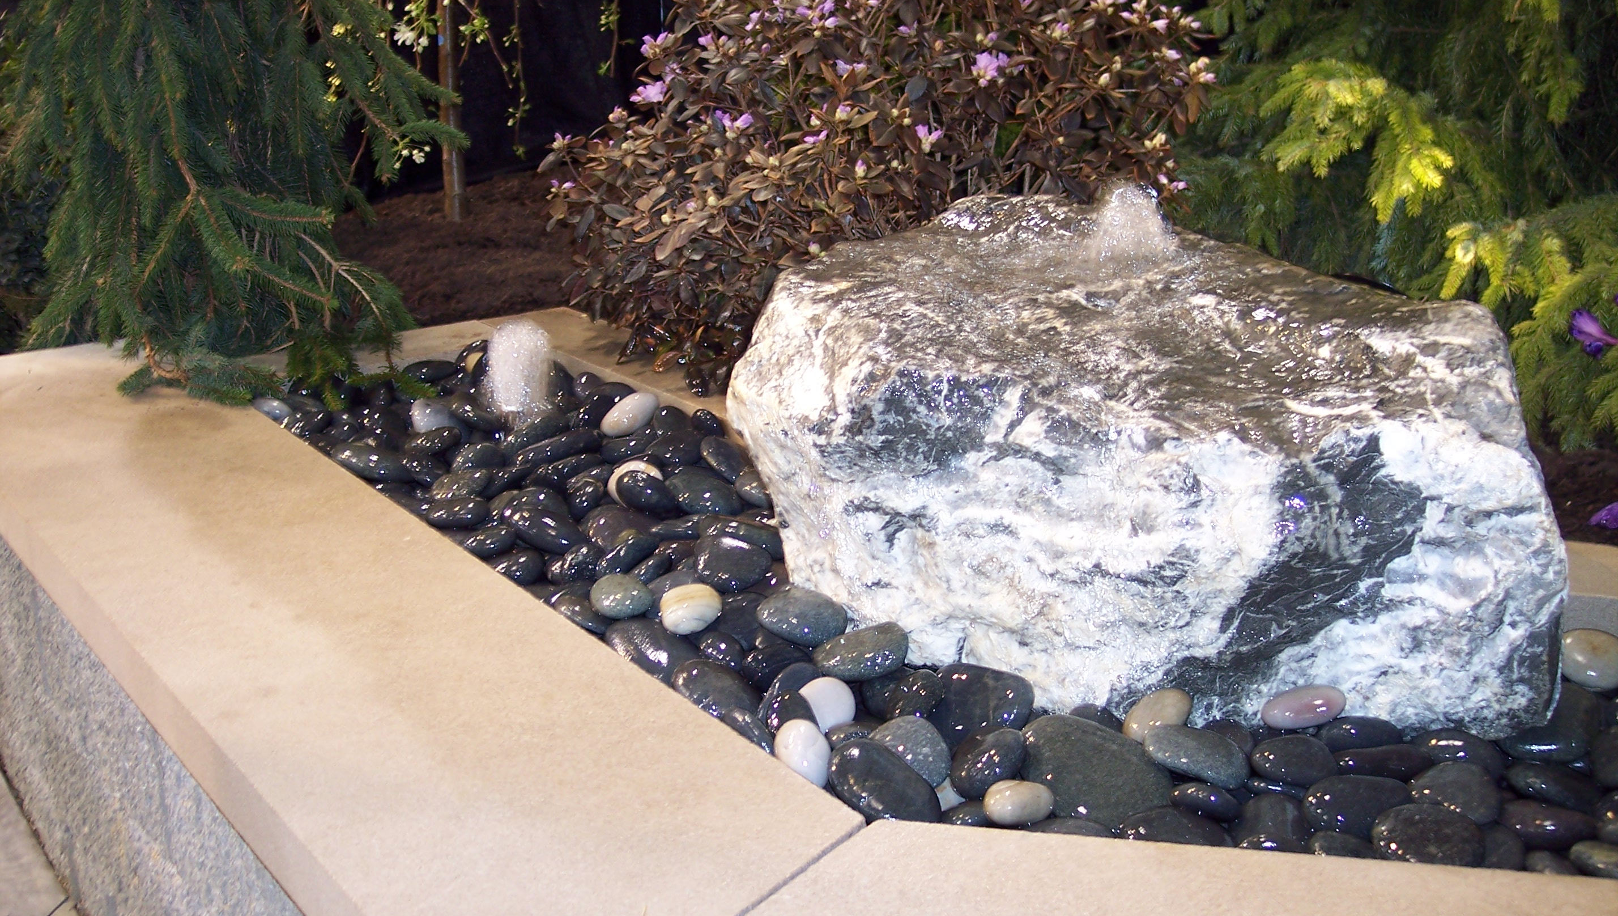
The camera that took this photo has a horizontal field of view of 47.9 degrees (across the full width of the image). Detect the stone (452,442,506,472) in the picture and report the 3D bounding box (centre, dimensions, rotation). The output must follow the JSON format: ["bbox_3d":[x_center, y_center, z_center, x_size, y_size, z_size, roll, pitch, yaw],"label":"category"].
[{"bbox_3d":[-0.443,0.001,2.452,0.076,0.043,0.059,-19,26,-13],"label":"stone"}]

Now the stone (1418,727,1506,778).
[{"bbox_3d":[0.654,0.297,1.827,0.096,0.042,0.063,10,23,8],"label":"stone"}]

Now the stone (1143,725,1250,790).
[{"bbox_3d":[0.357,0.276,1.687,0.101,0.046,0.071,16,24,26],"label":"stone"}]

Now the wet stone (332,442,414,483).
[{"bbox_3d":[-0.677,0.009,2.830,0.131,0.047,0.083,19,13,4],"label":"wet stone"}]

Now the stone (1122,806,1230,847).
[{"bbox_3d":[0.327,0.337,1.625,0.099,0.046,0.074,2,22,8],"label":"stone"}]

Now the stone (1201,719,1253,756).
[{"bbox_3d":[0.423,0.290,1.848,0.061,0.041,0.080,0,17,4],"label":"stone"}]

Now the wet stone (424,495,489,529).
[{"bbox_3d":[-0.470,0.072,2.432,0.083,0.039,0.060,-9,23,-15],"label":"wet stone"}]

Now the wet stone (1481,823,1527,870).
[{"bbox_3d":[0.614,0.354,1.632,0.066,0.038,0.052,2,27,0],"label":"wet stone"}]

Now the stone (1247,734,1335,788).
[{"bbox_3d":[0.437,0.274,1.648,0.077,0.039,0.057,6,21,3],"label":"stone"}]

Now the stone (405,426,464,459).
[{"bbox_3d":[-0.605,-0.026,2.944,0.102,0.041,0.070,-25,25,-38],"label":"stone"}]

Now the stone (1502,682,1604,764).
[{"bbox_3d":[0.716,0.251,1.753,0.104,0.052,0.106,-1,28,-3],"label":"stone"}]

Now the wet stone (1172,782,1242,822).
[{"bbox_3d":[0.329,0.285,1.508,0.060,0.030,0.041,18,10,23],"label":"wet stone"}]

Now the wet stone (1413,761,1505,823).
[{"bbox_3d":[0.534,0.277,1.508,0.074,0.039,0.059,5,37,21],"label":"wet stone"}]

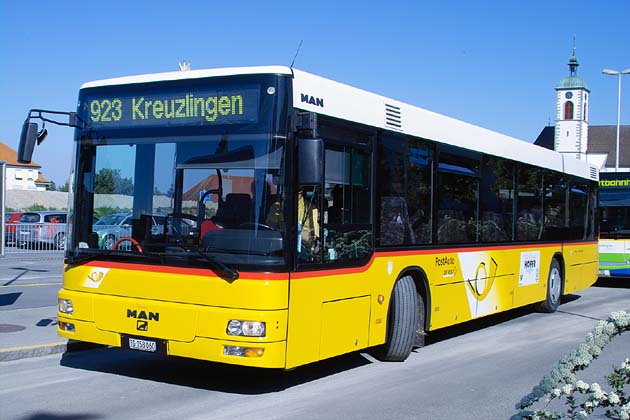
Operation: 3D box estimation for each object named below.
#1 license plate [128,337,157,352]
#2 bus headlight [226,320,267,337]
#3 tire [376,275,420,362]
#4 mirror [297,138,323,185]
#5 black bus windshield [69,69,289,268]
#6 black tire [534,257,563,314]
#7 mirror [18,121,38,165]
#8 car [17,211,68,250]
[{"bbox_3d":[-1.487,1.171,6.662,0.305,0.084,0.020,1,-1,33],"label":"license plate"},{"bbox_3d":[-0.543,0.943,6.143,0.320,0.115,0.110,1,-1,24],"label":"bus headlight"},{"bbox_3d":[0.899,1.178,8.414,0.275,0.945,0.945,7,-1,0],"label":"tire"},{"bbox_3d":[-0.034,-0.396,6.282,0.190,0.385,0.110,1,-1,21],"label":"mirror"},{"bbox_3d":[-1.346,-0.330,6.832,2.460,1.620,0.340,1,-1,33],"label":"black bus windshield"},{"bbox_3d":[3.989,1.303,13.321,0.285,0.950,0.950,1,-1,33],"label":"black tire"},{"bbox_3d":[-2.727,-0.632,7.316,0.120,0.385,0.200,11,-6,-32],"label":"mirror"},{"bbox_3d":[-9.660,0.800,30.840,1.760,1.460,4.380,1,-1,34],"label":"car"}]

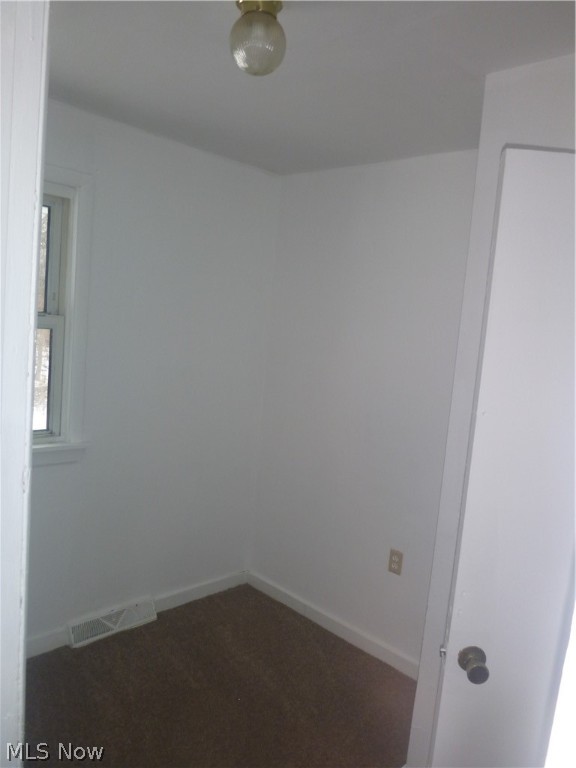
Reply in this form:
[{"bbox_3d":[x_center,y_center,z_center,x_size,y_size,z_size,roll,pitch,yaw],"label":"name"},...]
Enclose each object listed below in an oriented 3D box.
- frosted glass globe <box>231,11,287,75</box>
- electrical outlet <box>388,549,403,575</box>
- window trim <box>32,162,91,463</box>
[{"bbox_3d":[-0.081,-0.919,1.510,0.152,0.136,0.152,5,5,0],"label":"frosted glass globe"},{"bbox_3d":[0.520,0.863,2.677,0.009,0.113,0.069,-1,8,-45],"label":"electrical outlet"},{"bbox_3d":[-1.203,-0.281,2.232,0.860,1.314,0.060,-1,8,-45],"label":"window trim"}]

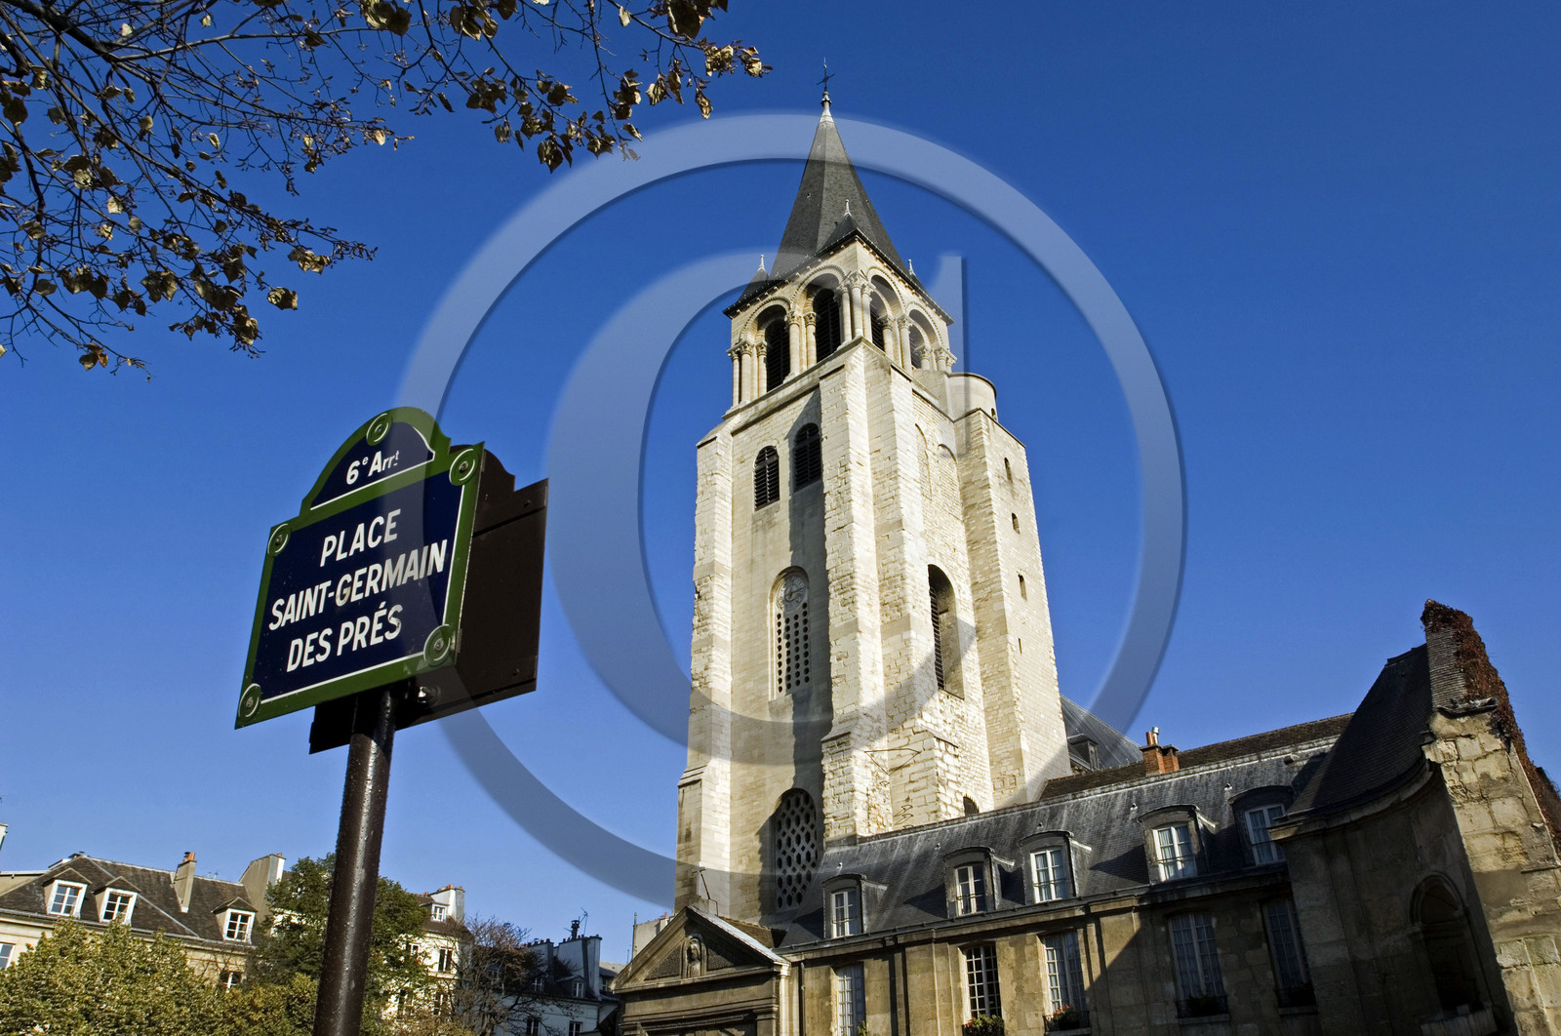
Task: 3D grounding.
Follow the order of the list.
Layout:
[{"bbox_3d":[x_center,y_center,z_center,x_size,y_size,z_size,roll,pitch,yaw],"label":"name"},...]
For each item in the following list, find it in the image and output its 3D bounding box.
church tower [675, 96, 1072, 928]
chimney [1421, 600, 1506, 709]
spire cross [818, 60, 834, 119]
[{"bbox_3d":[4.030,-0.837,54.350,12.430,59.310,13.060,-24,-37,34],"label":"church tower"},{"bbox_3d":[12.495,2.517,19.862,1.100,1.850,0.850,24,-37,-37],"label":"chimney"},{"bbox_3d":[2.926,-27.419,69.094,1.350,6.020,0.700,-24,-37,34],"label":"spire cross"}]

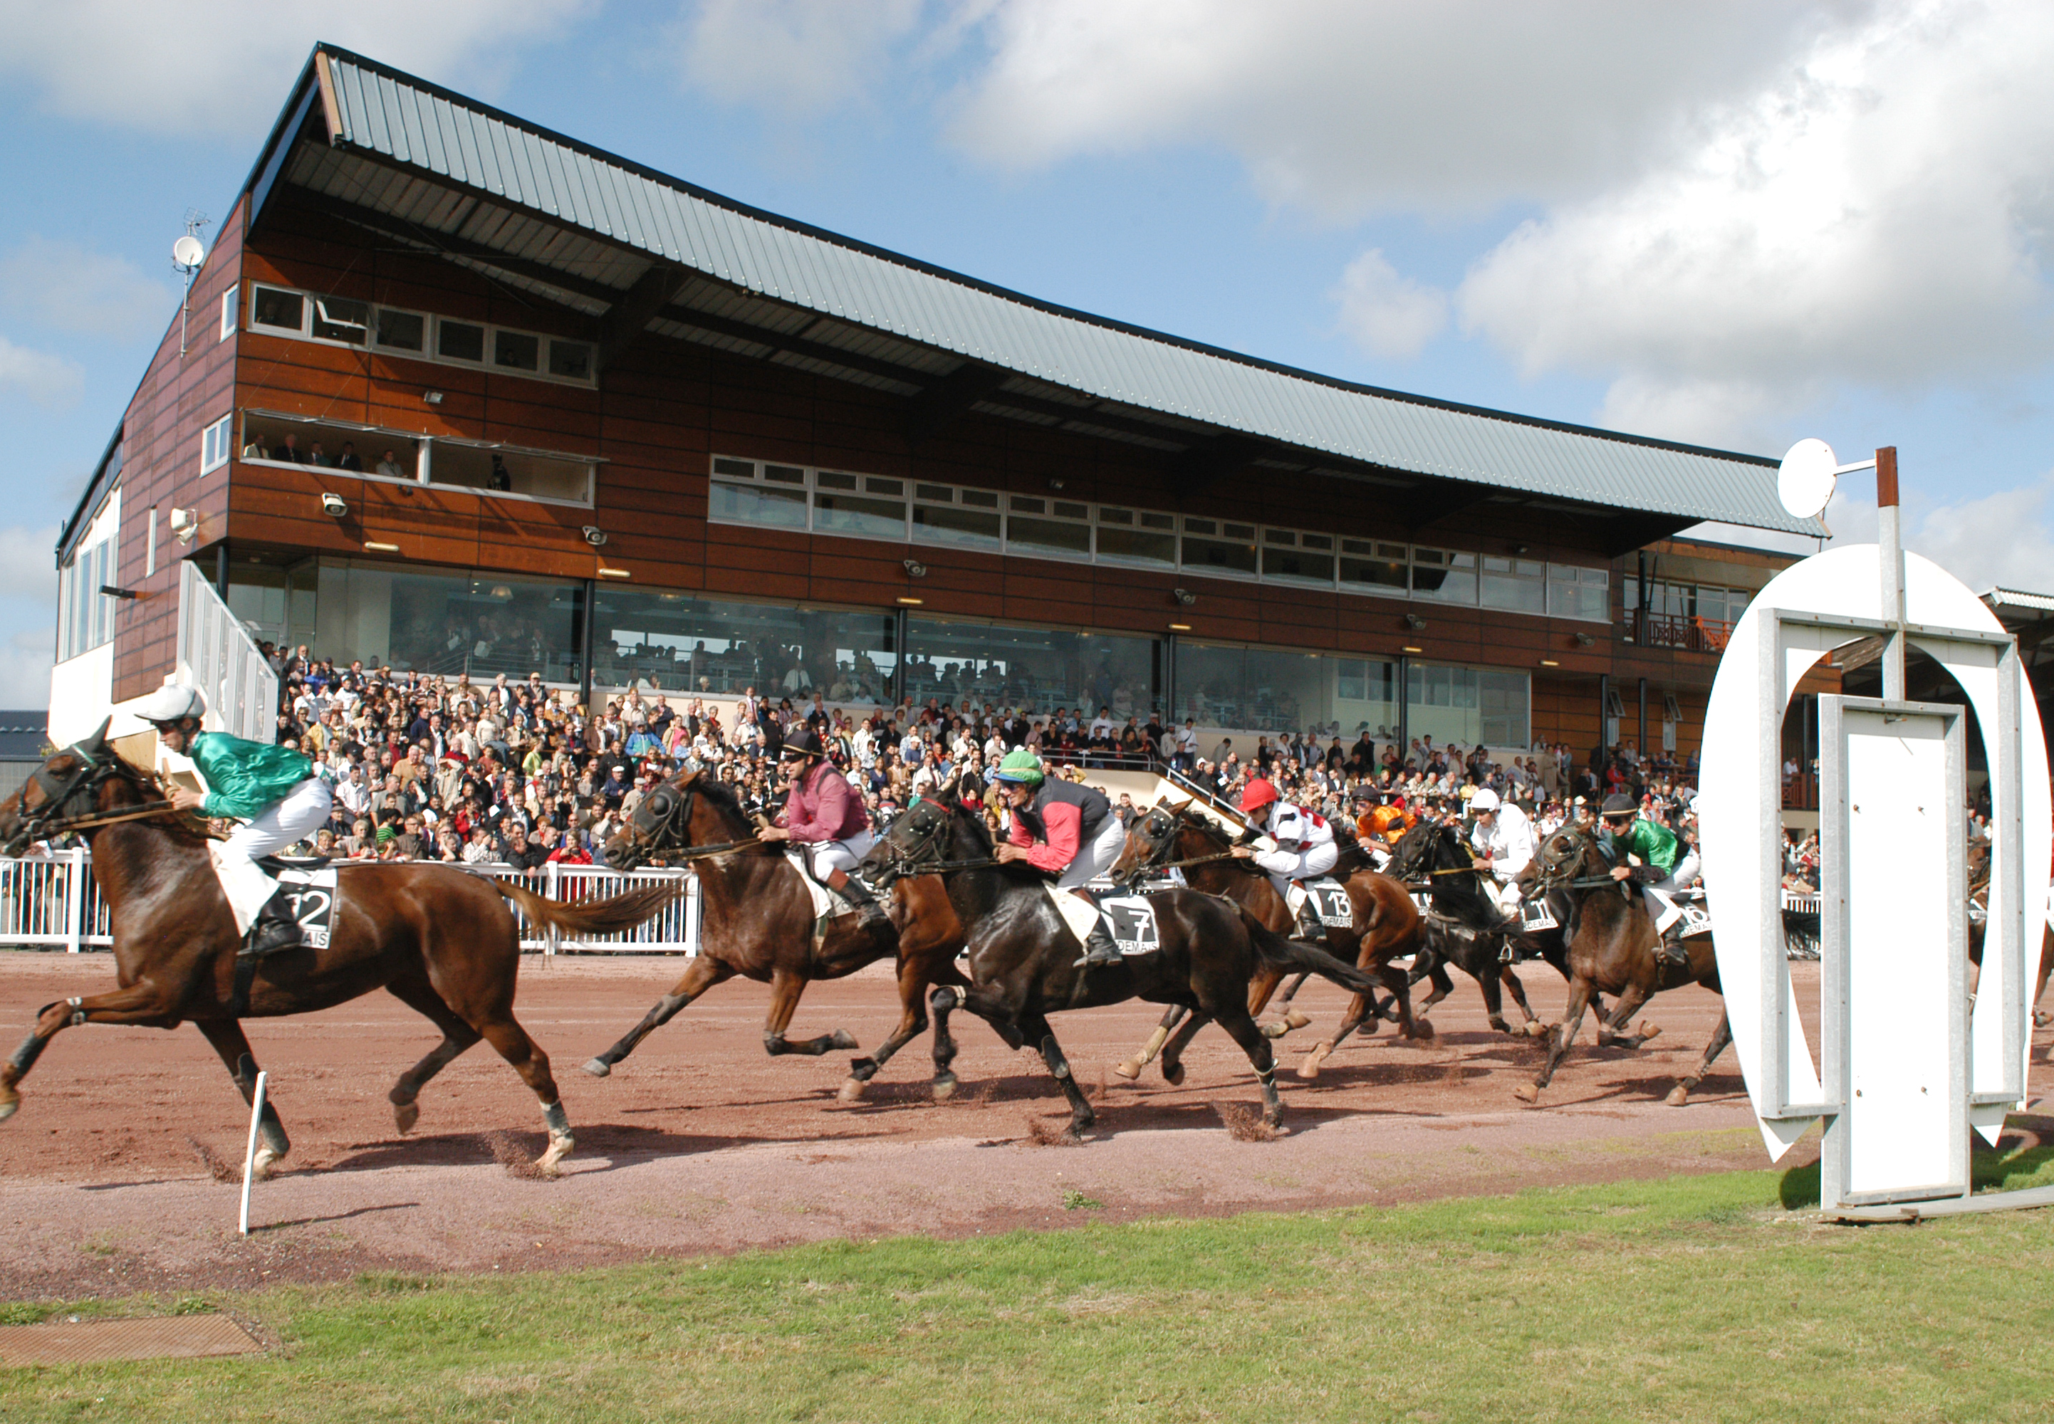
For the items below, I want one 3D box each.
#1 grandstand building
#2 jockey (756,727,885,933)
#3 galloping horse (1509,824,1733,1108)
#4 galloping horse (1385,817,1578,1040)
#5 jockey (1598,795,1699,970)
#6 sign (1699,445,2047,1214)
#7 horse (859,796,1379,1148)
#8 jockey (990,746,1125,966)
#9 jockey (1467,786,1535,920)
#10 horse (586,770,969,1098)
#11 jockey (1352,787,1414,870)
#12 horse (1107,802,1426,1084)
[{"bbox_3d":[-1.769,-2.257,57.624,41.500,15.800,24.000,4,-6,-32],"label":"grandstand building"},{"bbox_3d":[-1.295,0.744,13.442,0.800,1.275,0.600,4,-5,-33],"label":"jockey"},{"bbox_3d":[4.421,1.680,14.272,2.700,1.810,0.620,3,-5,-27],"label":"galloping horse"},{"bbox_3d":[4.023,1.767,17.304,2.700,1.783,0.620,4,-5,-33],"label":"galloping horse"},{"bbox_3d":[4.054,1.104,13.962,0.800,1.160,0.520,3,-5,-27],"label":"jockey"},{"bbox_3d":[3.897,0.480,9.670,2.380,3.420,0.220,4,-6,-30],"label":"sign"},{"bbox_3d":[0.600,1.403,11.734,3.050,1.810,0.630,3,-5,-27],"label":"horse"},{"bbox_3d":[0.187,0.868,12.669,0.800,1.278,0.600,4,-5,-33],"label":"jockey"},{"bbox_3d":[3.760,1.246,16.960,0.700,1.300,0.520,3,-5,-27],"label":"jockey"},{"bbox_3d":[-1.382,1.400,13.493,2.750,1.996,0.620,4,-5,-33],"label":"horse"},{"bbox_3d":[2.973,1.200,17.866,0.780,1.180,0.520,3,-5,-27],"label":"jockey"},{"bbox_3d":[1.823,1.630,15.141,2.800,1.928,0.620,4,-5,-33],"label":"horse"}]

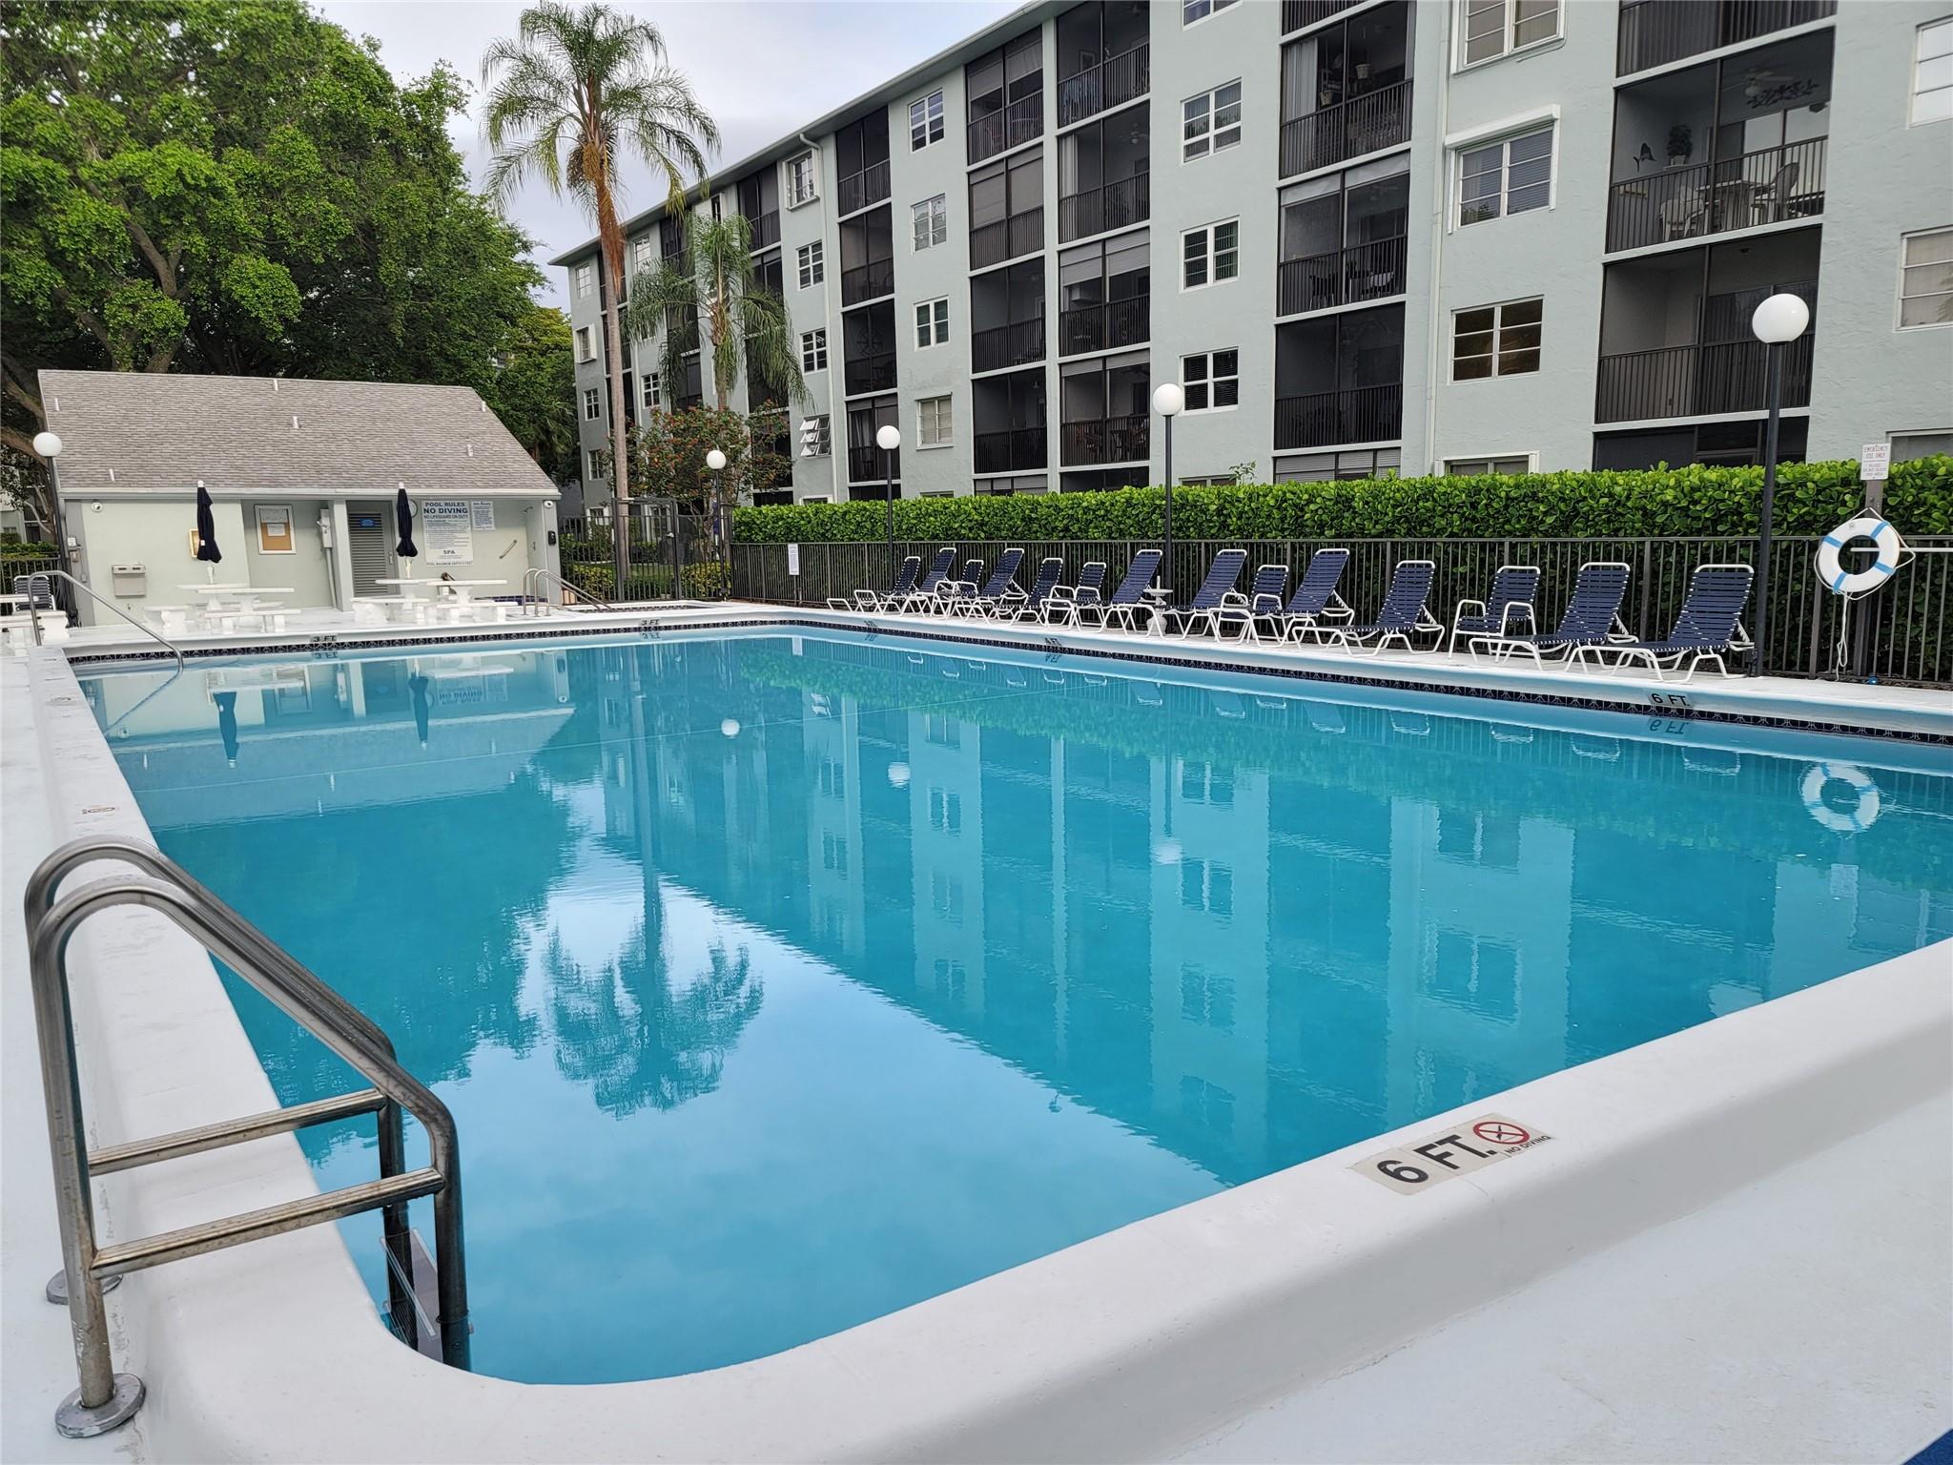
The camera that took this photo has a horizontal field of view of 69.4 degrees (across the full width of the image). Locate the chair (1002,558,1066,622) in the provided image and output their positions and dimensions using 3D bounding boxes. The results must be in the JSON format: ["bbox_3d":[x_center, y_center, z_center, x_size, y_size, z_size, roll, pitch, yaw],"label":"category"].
[{"bbox_3d":[0.561,-2.114,21.160,1.620,0.950,0.700,-5,9,-29],"label":"chair"}]

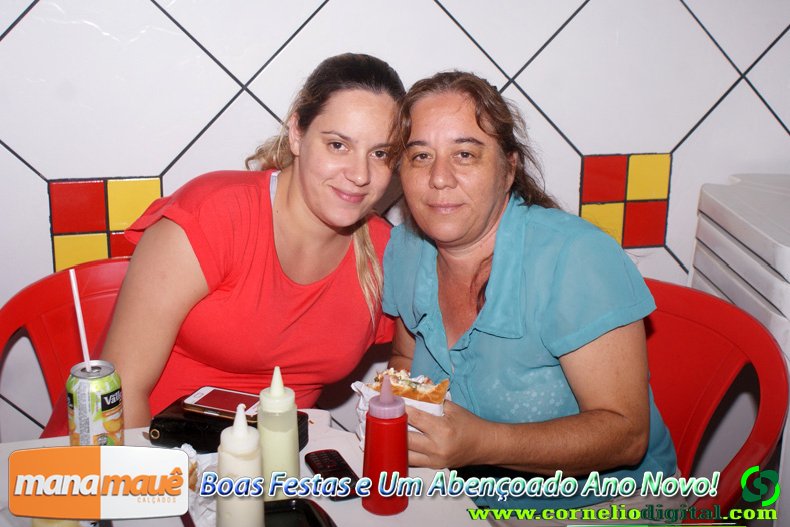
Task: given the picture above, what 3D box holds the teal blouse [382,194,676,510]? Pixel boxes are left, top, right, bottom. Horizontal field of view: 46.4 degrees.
[{"bbox_3d":[0.204,0.138,1.400,0.440,0.490,0.310,7,15,24],"label":"teal blouse"}]

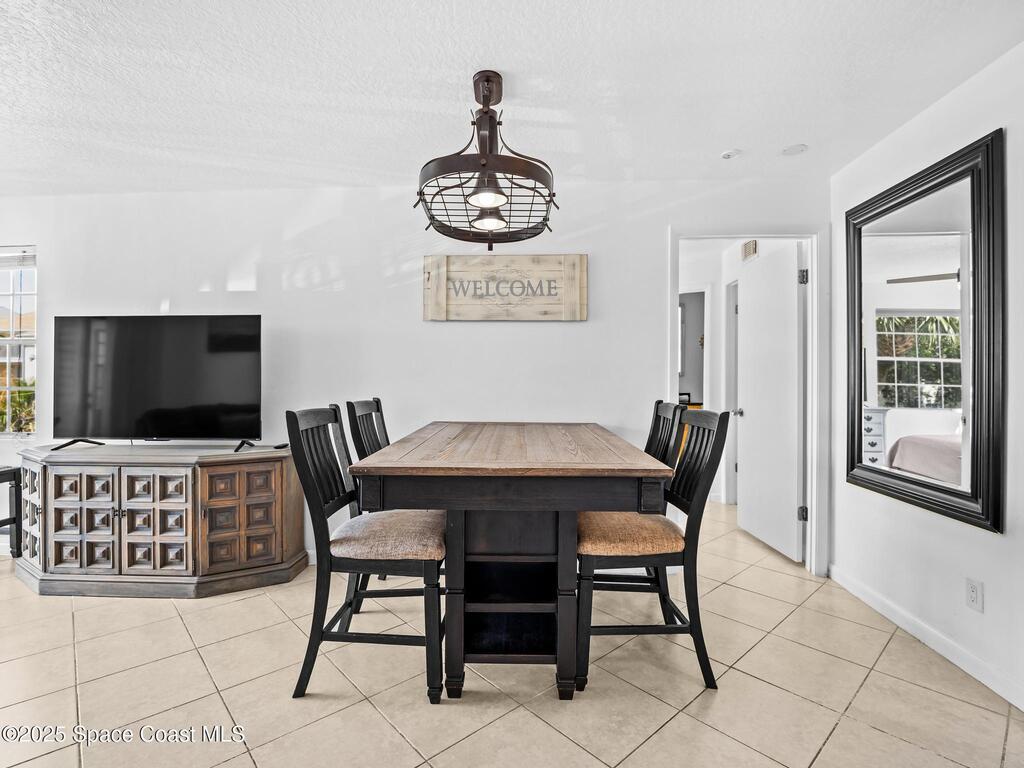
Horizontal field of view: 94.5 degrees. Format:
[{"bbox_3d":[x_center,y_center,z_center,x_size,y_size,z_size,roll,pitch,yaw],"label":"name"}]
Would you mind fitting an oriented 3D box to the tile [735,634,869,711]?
[{"bbox_3d":[1.196,1.180,1.954,0.397,0.015,0.397,0,1,-43],"label":"tile"}]

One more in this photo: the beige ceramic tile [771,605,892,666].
[{"bbox_3d":[1.502,1.178,2.222,0.397,0.015,0.397,0,1,-43],"label":"beige ceramic tile"}]

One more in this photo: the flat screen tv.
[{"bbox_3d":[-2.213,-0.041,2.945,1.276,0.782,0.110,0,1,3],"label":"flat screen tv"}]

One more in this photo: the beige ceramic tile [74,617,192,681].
[{"bbox_3d":[-1.713,1.197,2.153,0.406,0.010,0.406,0,1,-43],"label":"beige ceramic tile"}]

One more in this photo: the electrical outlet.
[{"bbox_3d":[1.895,0.867,1.935,0.010,0.121,0.075,0,1,4],"label":"electrical outlet"}]

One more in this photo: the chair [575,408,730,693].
[{"bbox_3d":[0.533,0.640,2.059,0.585,1.063,0.494,0,1,3],"label":"chair"}]

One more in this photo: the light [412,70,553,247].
[{"bbox_3d":[-0.102,-0.935,1.940,0.553,0.603,0.824,0,1,-1],"label":"light"}]

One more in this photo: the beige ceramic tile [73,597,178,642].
[{"bbox_3d":[-1.955,1.166,2.392,0.397,0.015,0.397,0,1,-41],"label":"beige ceramic tile"}]

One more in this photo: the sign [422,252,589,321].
[{"bbox_3d":[-0.038,-0.605,3.000,1.035,0.417,0.030,0,1,3],"label":"sign"}]

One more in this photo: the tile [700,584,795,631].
[{"bbox_3d":[1.224,1.175,2.494,0.397,0.015,0.397,0,1,-44],"label":"tile"}]

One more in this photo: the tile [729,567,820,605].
[{"bbox_3d":[1.573,1.200,2.832,0.406,0.010,0.406,0,1,-43],"label":"tile"}]

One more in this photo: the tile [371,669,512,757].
[{"bbox_3d":[-0.255,1.178,1.745,0.397,0.015,0.397,0,1,-42],"label":"tile"}]

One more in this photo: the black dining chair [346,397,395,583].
[{"bbox_3d":[-0.550,0.643,2.669,0.623,1.095,0.472,0,1,2],"label":"black dining chair"}]

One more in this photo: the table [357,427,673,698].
[{"bbox_3d":[-0.002,0.705,2.140,0.953,0.928,1.523,0,1,3],"label":"table"}]

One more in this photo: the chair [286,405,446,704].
[{"bbox_3d":[-0.558,0.648,2.036,0.623,1.095,0.472,0,1,2],"label":"chair"}]

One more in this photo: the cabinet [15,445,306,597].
[{"bbox_3d":[-2.133,0.782,2.822,1.694,0.751,0.514,0,1,3],"label":"cabinet"}]

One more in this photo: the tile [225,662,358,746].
[{"bbox_3d":[-0.845,1.202,1.821,0.406,0.010,0.406,0,1,-43],"label":"tile"}]

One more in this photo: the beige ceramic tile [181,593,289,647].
[{"bbox_3d":[-1.406,1.195,2.408,0.406,0.010,0.406,0,1,-43],"label":"beige ceramic tile"}]

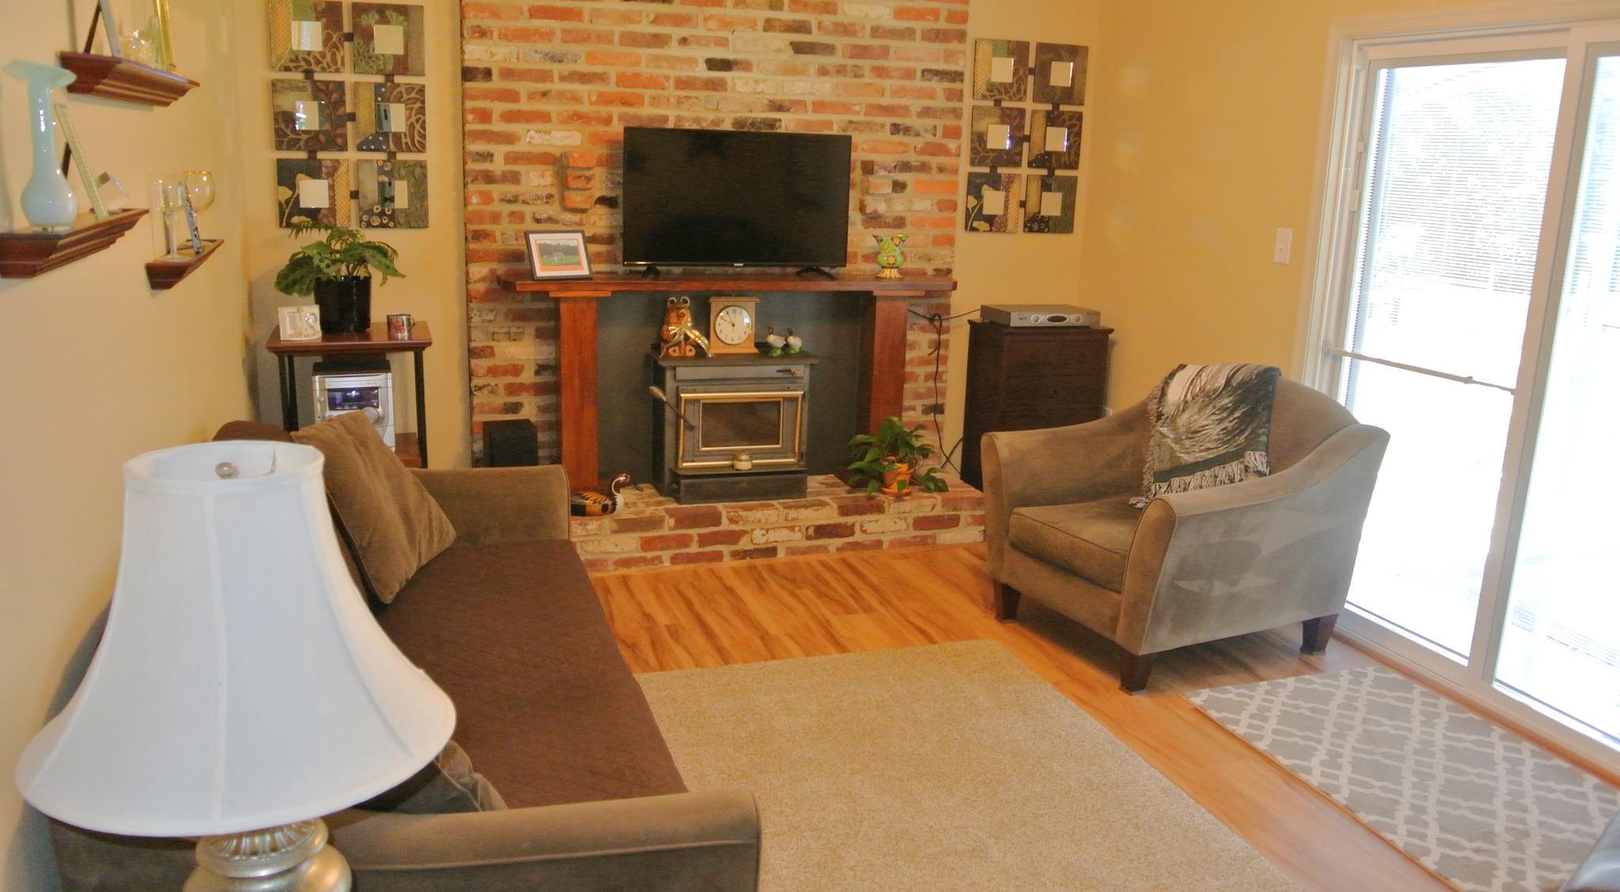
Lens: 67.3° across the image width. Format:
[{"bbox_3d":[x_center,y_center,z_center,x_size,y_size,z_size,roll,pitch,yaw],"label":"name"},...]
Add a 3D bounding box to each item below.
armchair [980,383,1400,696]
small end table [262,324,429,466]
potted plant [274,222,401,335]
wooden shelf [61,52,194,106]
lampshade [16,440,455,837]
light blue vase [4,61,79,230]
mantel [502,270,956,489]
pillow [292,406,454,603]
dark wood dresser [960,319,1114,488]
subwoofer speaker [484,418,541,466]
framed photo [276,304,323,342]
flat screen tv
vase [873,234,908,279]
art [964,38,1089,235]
[{"bbox_3d":[1.201,0.201,4.028,0.932,0.878,0.910,-6,15,-27],"label":"armchair"},{"bbox_3d":[-1.714,-0.008,4.609,0.540,0.845,0.450,-2,14,-17],"label":"small end table"},{"bbox_3d":[-1.741,-0.629,4.505,0.450,0.410,0.420,-2,14,-17],"label":"potted plant"},{"bbox_3d":[-1.514,-0.818,2.761,0.103,0.074,0.944,-3,14,-18],"label":"wooden shelf"},{"bbox_3d":[-0.539,0.143,1.155,0.385,0.267,0.385,-3,14,-18],"label":"lampshade"},{"bbox_3d":[-1.292,-0.505,2.050,0.105,0.280,0.105,-2,14,-17],"label":"light blue vase"},{"bbox_3d":[-0.283,-0.234,4.814,1.709,0.852,0.246,-3,14,-18],"label":"mantel"},{"bbox_3d":[-1.108,0.127,3.122,0.150,0.450,0.450,-30,8,9],"label":"pillow"},{"bbox_3d":[1.005,-0.128,5.470,0.530,0.841,0.362,-3,14,-18],"label":"dark wood dresser"},{"bbox_3d":[-1.133,0.062,4.617,0.168,0.270,0.230,-2,14,-17],"label":"subwoofer speaker"},{"bbox_3d":[-1.767,-0.432,4.223,0.132,0.118,0.035,-6,5,-29],"label":"framed photo"},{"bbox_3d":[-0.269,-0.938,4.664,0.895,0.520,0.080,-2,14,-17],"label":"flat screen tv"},{"bbox_3d":[0.322,-0.765,4.873,0.145,0.168,0.135,2,13,0],"label":"vase"},{"bbox_3d":[0.976,-1.372,5.454,0.552,0.830,0.035,-2,14,-17],"label":"art"}]

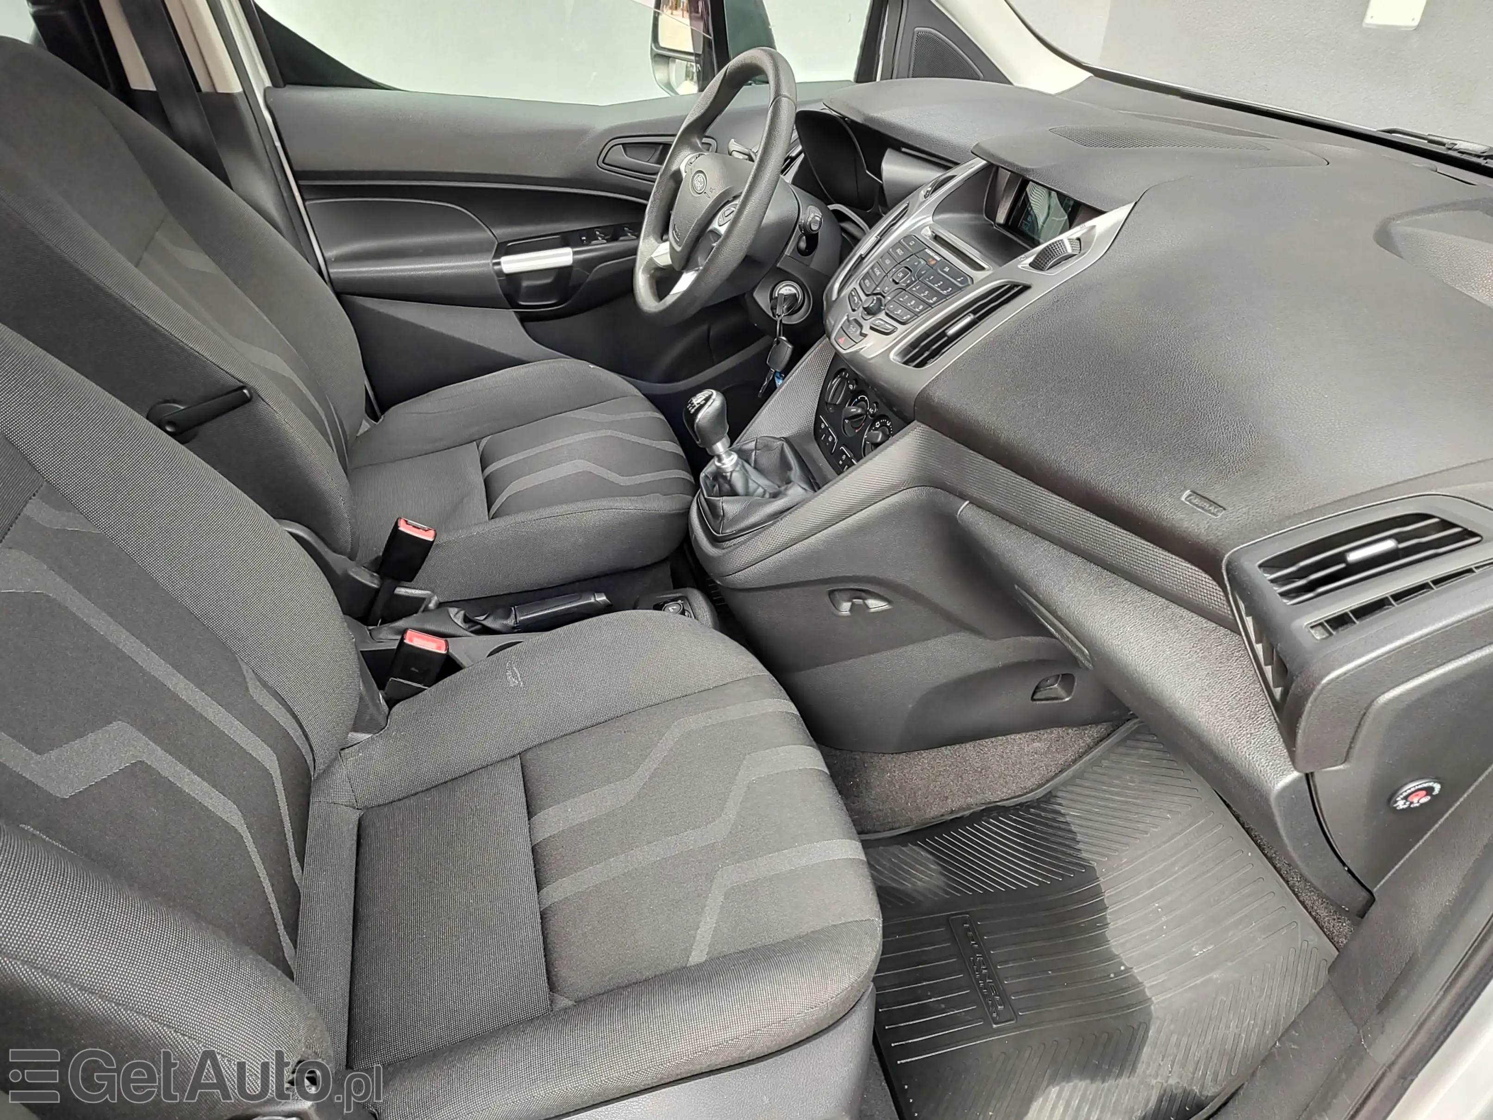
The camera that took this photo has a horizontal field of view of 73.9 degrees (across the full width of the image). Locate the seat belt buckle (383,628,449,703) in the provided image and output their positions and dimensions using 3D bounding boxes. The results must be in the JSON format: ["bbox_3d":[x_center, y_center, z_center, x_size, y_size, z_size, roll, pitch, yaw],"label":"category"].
[{"bbox_3d":[-0.339,0.113,1.014,0.045,0.075,0.025,17,24,-26],"label":"seat belt buckle"}]

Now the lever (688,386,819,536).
[{"bbox_3d":[-0.011,-0.131,1.114,0.128,0.150,0.115,-24,35,-3],"label":"lever"}]

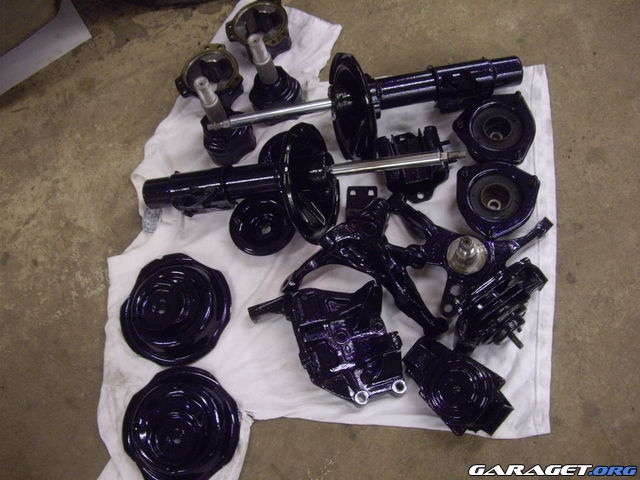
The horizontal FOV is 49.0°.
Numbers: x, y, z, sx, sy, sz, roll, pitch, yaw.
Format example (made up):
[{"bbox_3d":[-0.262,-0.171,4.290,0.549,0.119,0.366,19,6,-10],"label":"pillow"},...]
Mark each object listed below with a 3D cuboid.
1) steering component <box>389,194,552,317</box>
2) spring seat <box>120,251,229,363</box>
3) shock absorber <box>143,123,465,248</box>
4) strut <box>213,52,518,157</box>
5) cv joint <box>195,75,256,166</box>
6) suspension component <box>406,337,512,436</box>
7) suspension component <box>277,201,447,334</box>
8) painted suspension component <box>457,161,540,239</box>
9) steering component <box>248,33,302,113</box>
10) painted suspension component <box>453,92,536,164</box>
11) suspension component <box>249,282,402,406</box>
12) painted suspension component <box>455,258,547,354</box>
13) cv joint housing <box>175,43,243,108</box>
[{"bbox_3d":[0.237,0.008,1.088,0.249,0.110,0.215,-4,63,7],"label":"steering component"},{"bbox_3d":[-0.238,0.112,1.149,0.186,0.035,0.188,-5,72,4],"label":"spring seat"},{"bbox_3d":[-0.044,-0.099,1.146,0.571,0.195,0.195,-5,62,21],"label":"shock absorber"},{"bbox_3d":[0.084,-0.230,1.161,0.540,0.175,0.190,-12,71,-9],"label":"strut"},{"bbox_3d":[-0.179,-0.223,1.236,0.096,0.180,0.096,-4,63,7],"label":"cv joint"},{"bbox_3d":[0.215,0.228,1.092,0.174,0.080,0.105,39,79,13],"label":"suspension component"},{"bbox_3d":[0.061,0.075,1.098,0.217,0.100,0.236,-26,72,-3],"label":"suspension component"},{"bbox_3d":[0.308,-0.067,1.213,0.138,0.050,0.125,8,68,12],"label":"painted suspension component"},{"bbox_3d":[-0.088,-0.272,1.183,0.090,0.175,0.090,0,73,6],"label":"steering component"},{"bbox_3d":[0.299,-0.184,1.208,0.135,0.055,0.144,-4,63,7],"label":"painted suspension component"},{"bbox_3d":[0.014,0.159,1.084,0.217,0.085,0.209,-17,72,0],"label":"suspension component"},{"bbox_3d":[0.278,0.111,1.065,0.170,0.100,0.113,-35,73,-6],"label":"painted suspension component"},{"bbox_3d":[-0.191,-0.282,1.271,0.116,0.073,0.112,-3,73,2],"label":"cv joint housing"}]

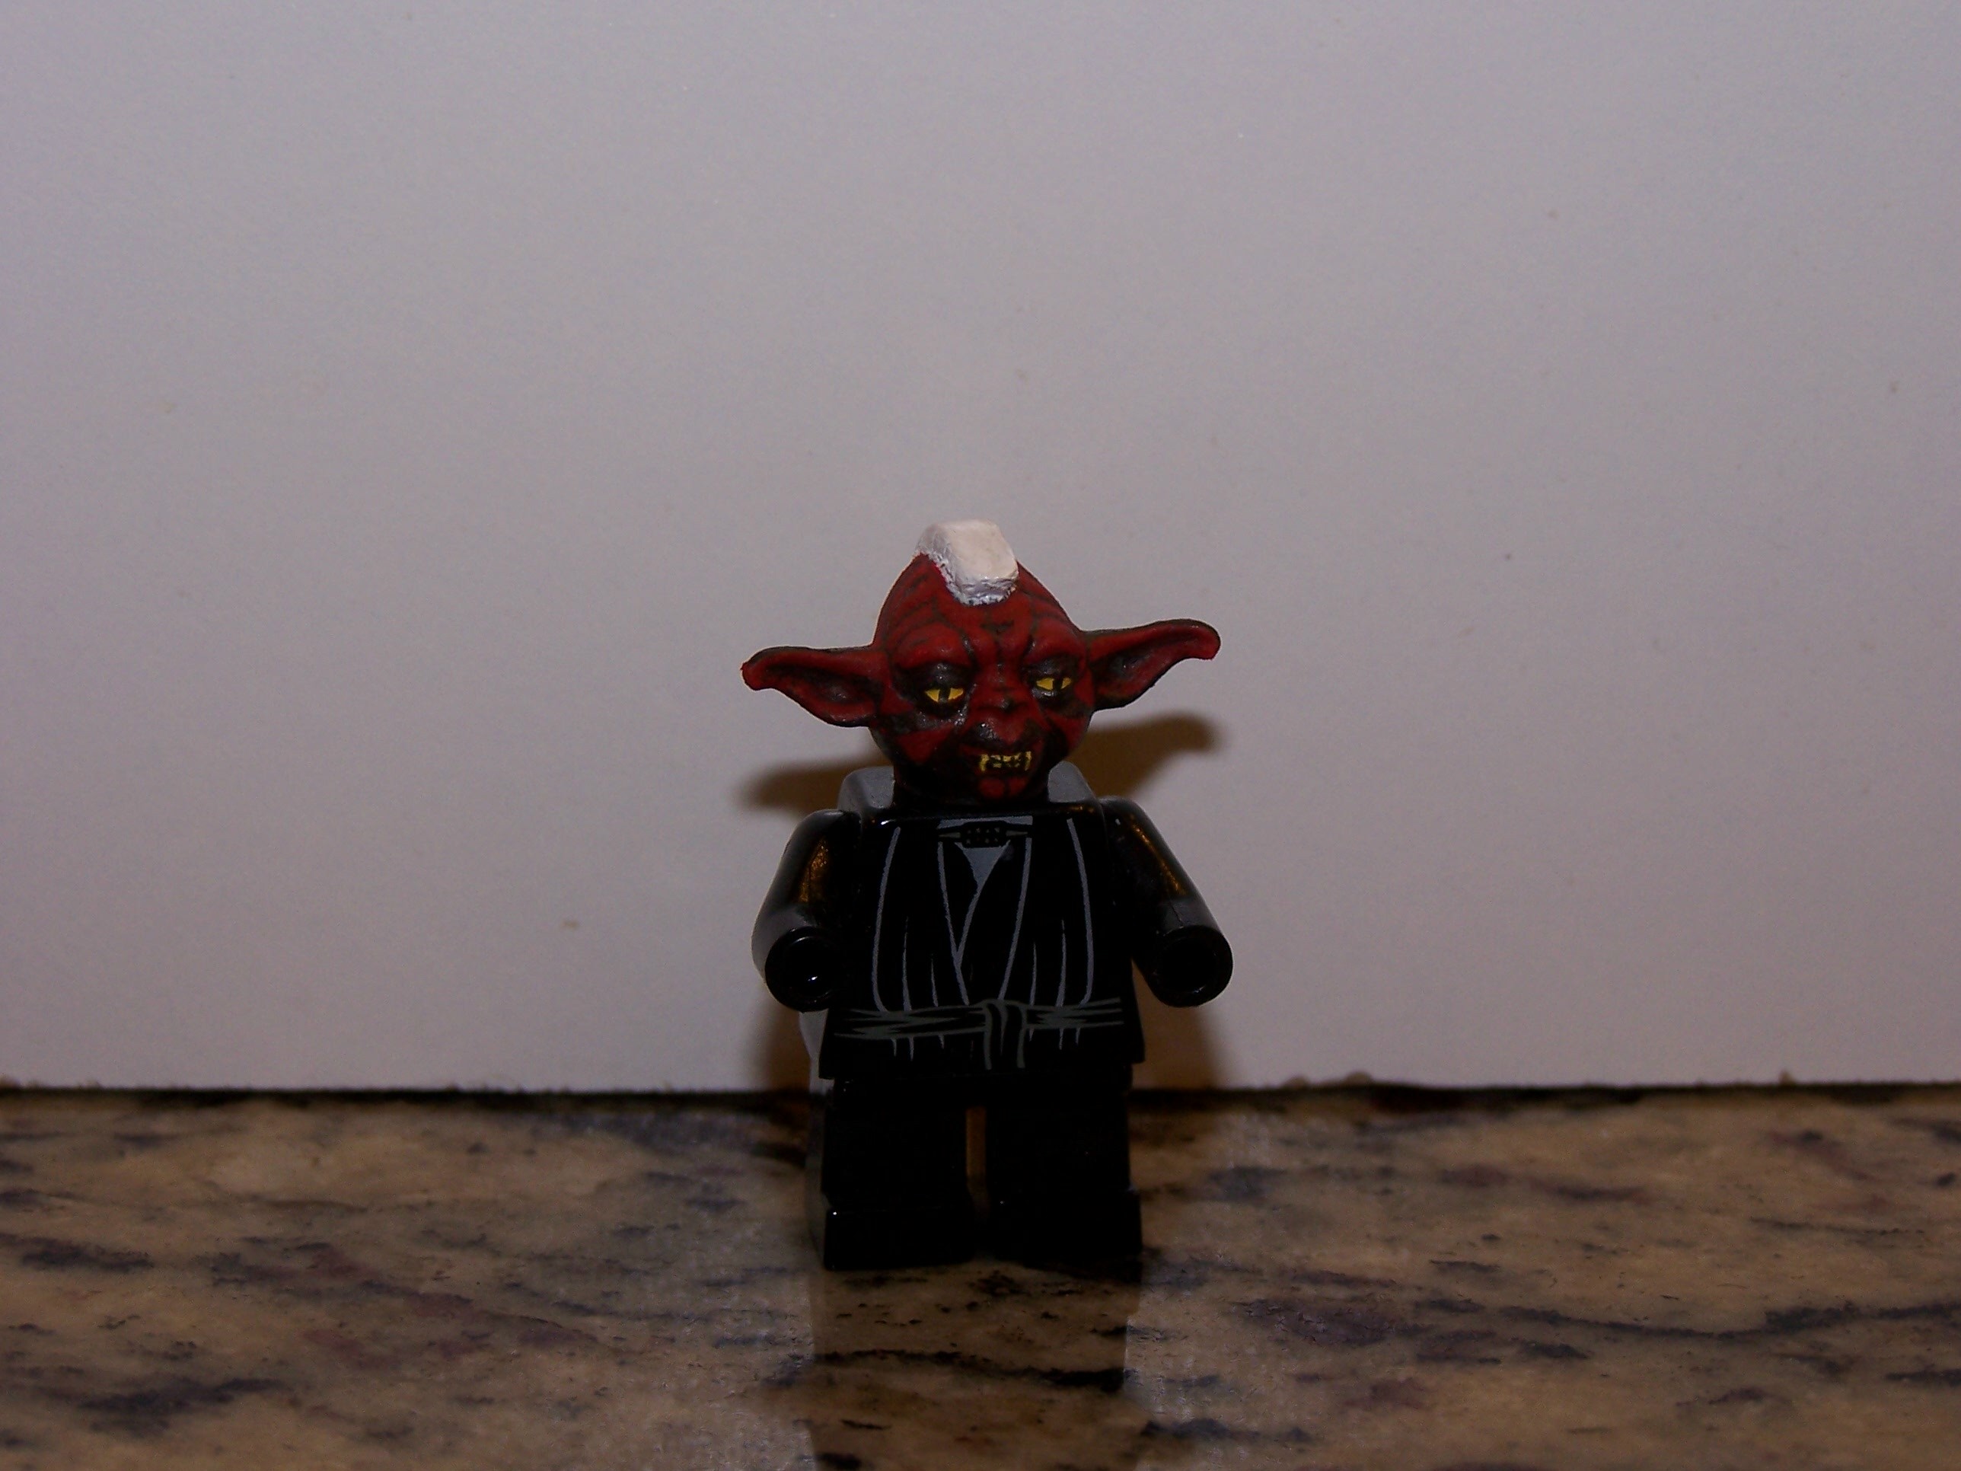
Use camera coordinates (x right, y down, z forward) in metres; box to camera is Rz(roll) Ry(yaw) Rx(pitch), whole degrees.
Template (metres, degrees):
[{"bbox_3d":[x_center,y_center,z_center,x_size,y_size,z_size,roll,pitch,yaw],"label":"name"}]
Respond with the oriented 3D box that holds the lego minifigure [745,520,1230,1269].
[{"bbox_3d":[0.000,0.007,0.224,0.024,0.036,0.013,-2,16,-9],"label":"lego minifigure"}]

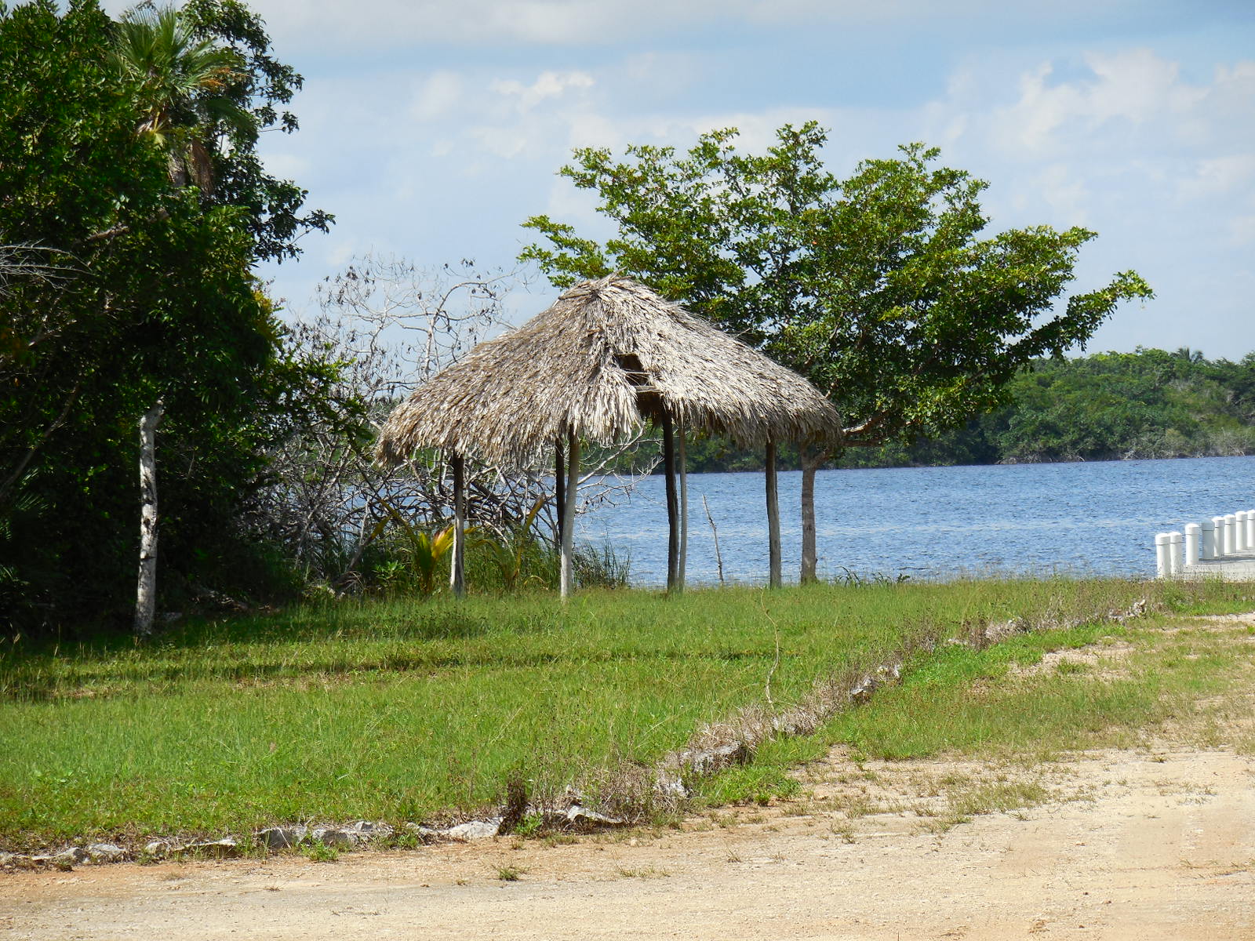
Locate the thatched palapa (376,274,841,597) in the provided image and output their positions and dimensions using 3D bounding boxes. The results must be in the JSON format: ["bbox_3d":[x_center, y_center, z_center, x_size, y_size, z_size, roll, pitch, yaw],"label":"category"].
[{"bbox_3d":[-0.240,-0.425,88.000,4.750,4.050,3.950,-2,0,-36],"label":"thatched palapa"}]

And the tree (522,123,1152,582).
[{"bbox_3d":[2.849,-1.604,95.000,8.500,6.250,7.400,-2,0,0],"label":"tree"}]

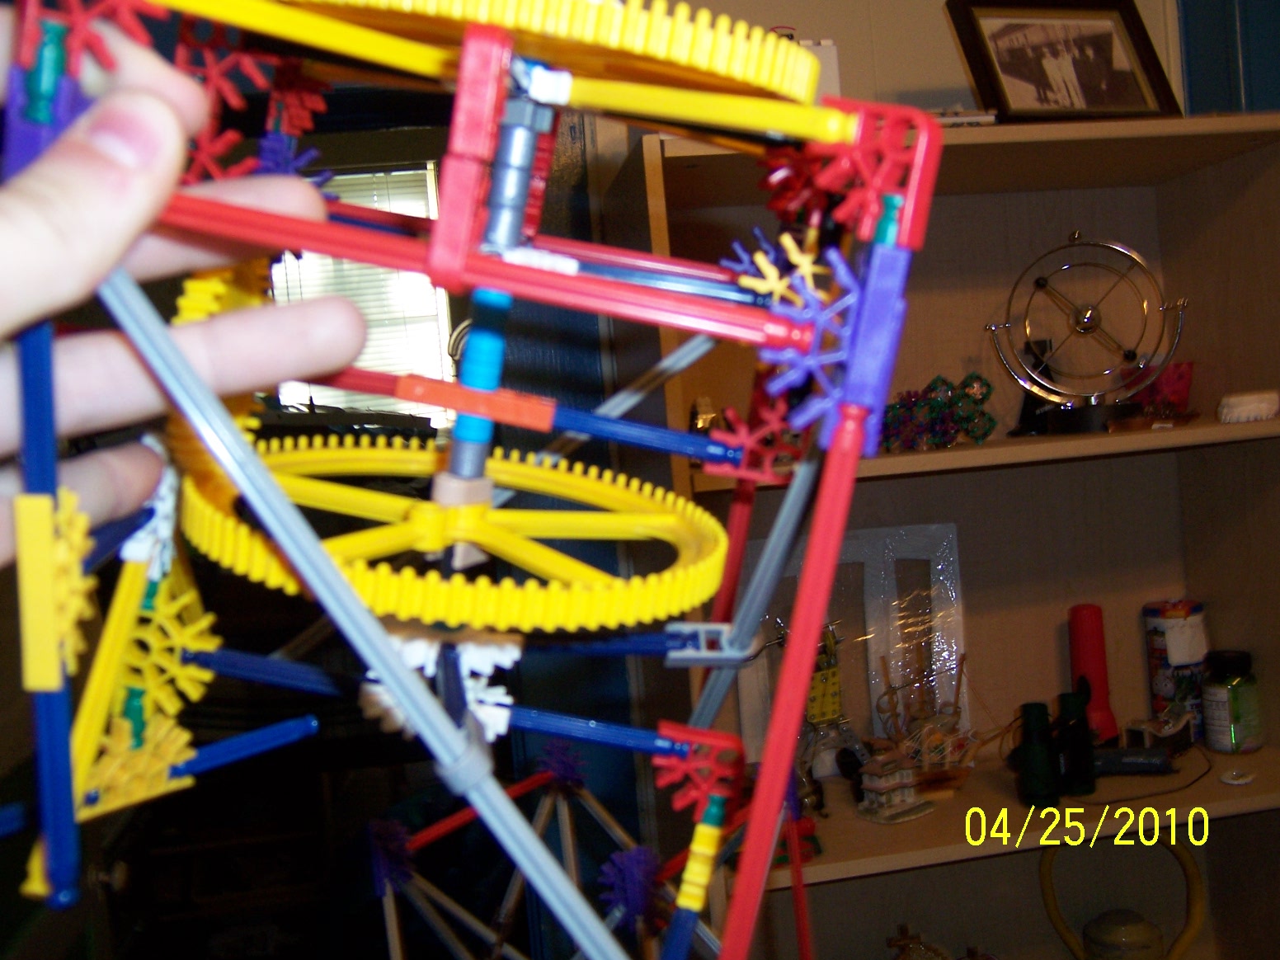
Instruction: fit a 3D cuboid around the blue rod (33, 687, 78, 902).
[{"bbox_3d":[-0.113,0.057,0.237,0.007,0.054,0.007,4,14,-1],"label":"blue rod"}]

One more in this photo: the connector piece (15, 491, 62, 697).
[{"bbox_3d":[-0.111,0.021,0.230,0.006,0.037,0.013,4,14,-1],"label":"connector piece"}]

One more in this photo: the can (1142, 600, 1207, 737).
[{"bbox_3d":[0.615,0.220,1.400,0.066,0.155,0.066,-5,3,23],"label":"can"}]

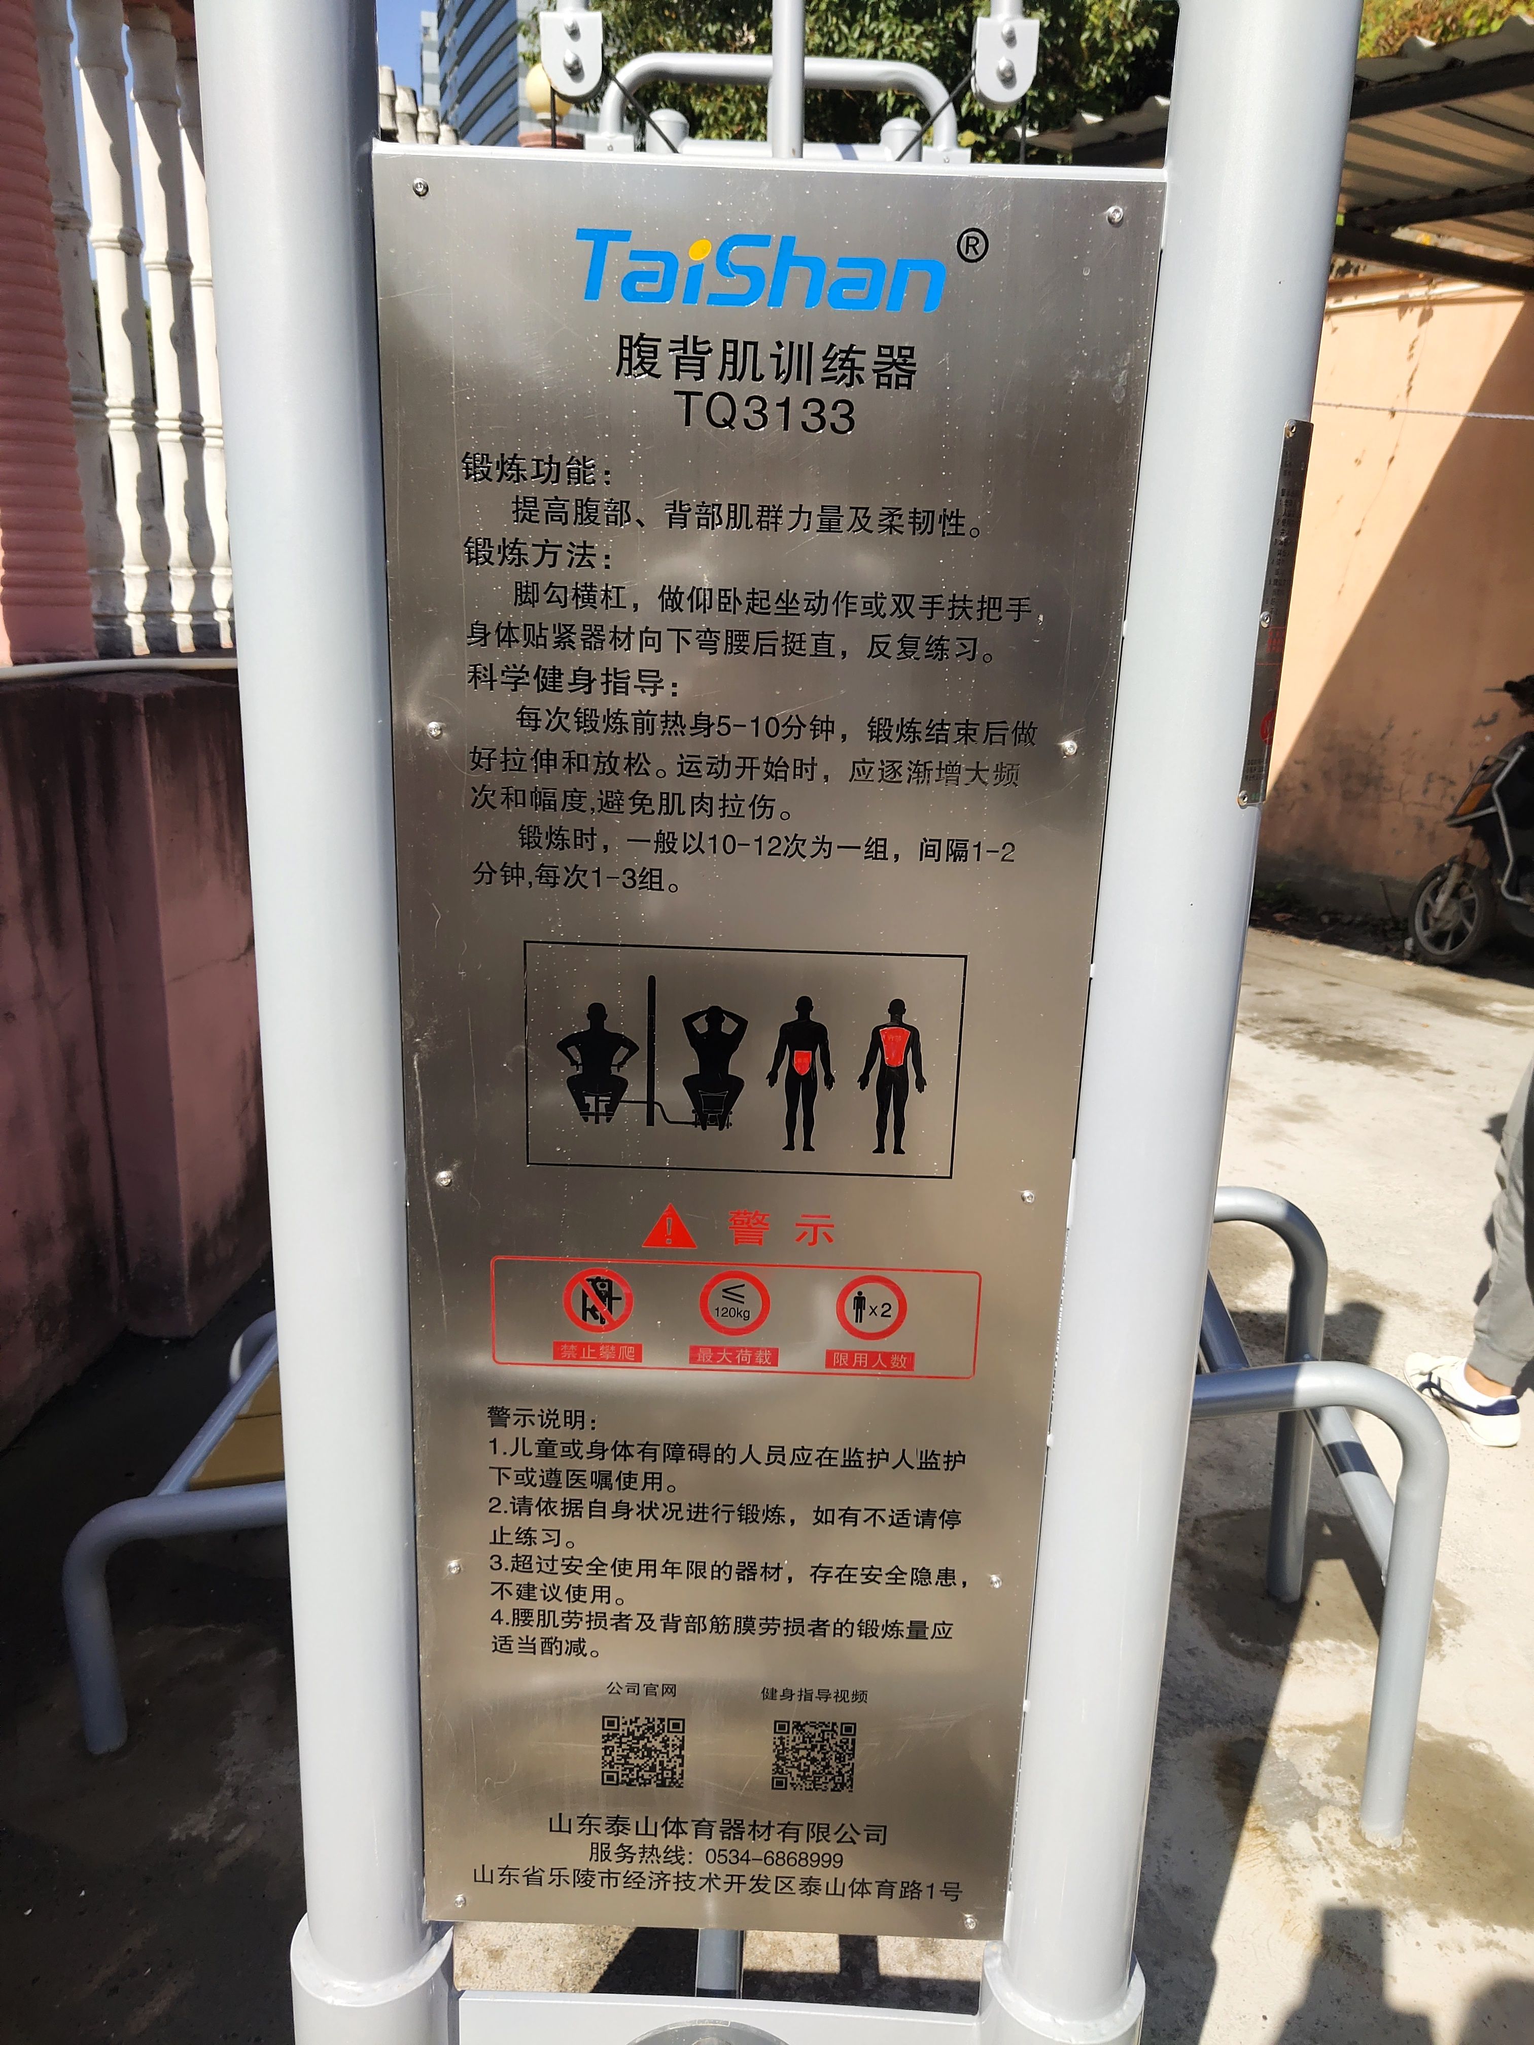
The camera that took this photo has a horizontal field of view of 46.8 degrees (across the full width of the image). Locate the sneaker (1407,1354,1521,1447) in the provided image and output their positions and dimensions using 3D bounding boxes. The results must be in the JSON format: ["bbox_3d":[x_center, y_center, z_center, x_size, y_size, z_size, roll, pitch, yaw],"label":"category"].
[{"bbox_3d":[1.204,0.621,3.061,0.098,0.100,0.265,-4,18,-16],"label":"sneaker"}]

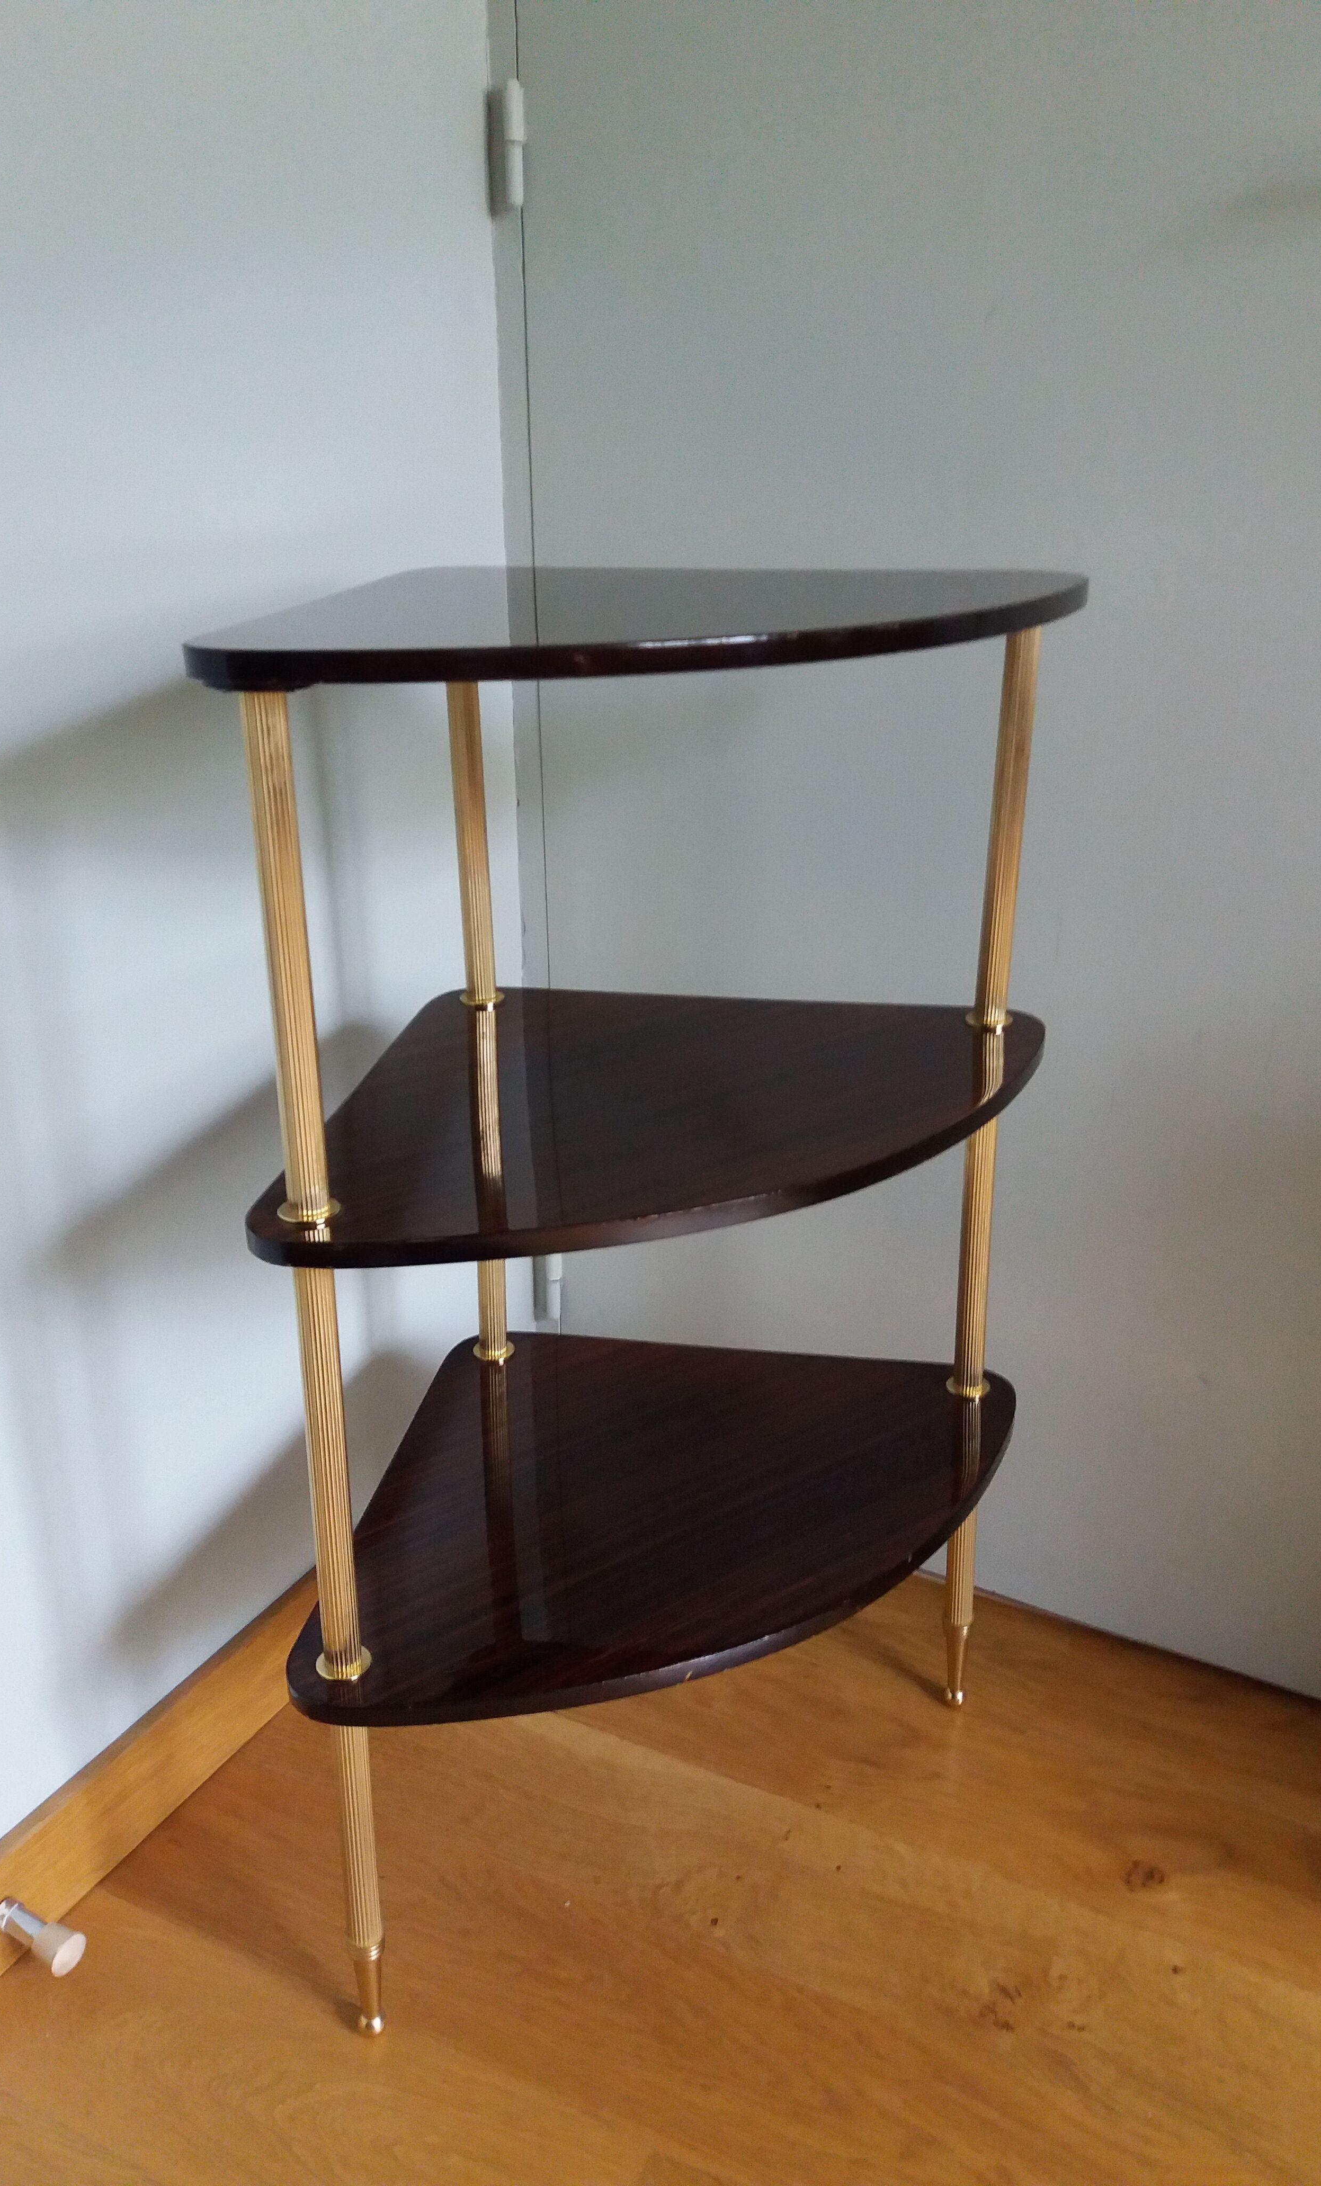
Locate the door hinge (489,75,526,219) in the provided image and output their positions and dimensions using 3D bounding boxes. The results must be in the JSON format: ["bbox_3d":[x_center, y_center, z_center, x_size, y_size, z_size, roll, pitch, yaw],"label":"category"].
[{"bbox_3d":[-0.106,-0.660,1.232,0.022,0.083,0.015,11,24,28],"label":"door hinge"}]

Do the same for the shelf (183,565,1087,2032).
[{"bbox_3d":[-0.026,0.105,1.087,0.536,0.798,0.379,-15,25,-34],"label":"shelf"}]

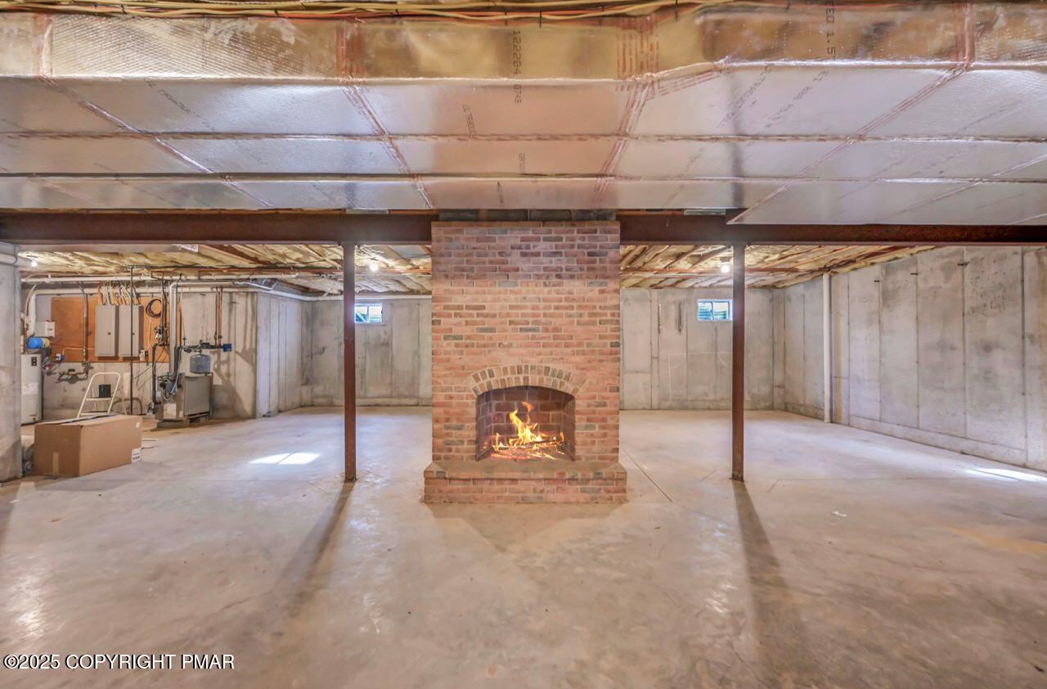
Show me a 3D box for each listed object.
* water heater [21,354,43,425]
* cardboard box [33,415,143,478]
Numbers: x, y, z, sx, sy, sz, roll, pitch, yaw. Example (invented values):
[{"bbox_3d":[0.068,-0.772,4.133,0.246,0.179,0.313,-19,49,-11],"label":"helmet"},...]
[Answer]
[{"bbox_3d":[-8.690,0.775,7.000,0.530,1.180,0.530,0,0,6],"label":"water heater"},{"bbox_3d":[-4.755,1.090,4.470,0.580,0.510,0.600,0,0,7],"label":"cardboard box"}]

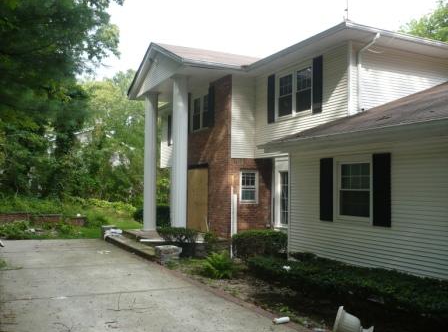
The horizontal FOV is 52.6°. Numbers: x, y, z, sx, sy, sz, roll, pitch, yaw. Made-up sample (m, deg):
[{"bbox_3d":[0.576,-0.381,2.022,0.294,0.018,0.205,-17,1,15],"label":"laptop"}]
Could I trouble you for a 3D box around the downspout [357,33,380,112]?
[{"bbox_3d":[3.670,-2.339,11.495,0.195,1.859,0.507,1,-3,-28],"label":"downspout"}]

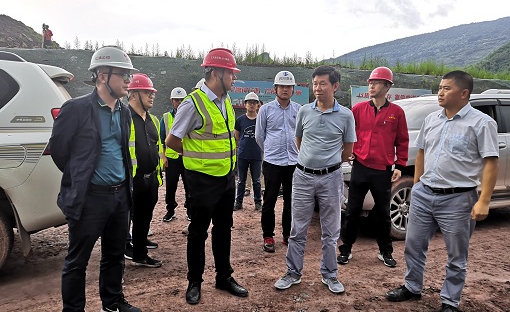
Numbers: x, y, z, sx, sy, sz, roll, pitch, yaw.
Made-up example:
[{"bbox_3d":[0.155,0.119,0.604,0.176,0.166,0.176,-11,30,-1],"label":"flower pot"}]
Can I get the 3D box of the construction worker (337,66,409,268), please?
[{"bbox_3d":[1.085,0.085,3.680,0.630,1.790,0.400,3,5,22],"label":"construction worker"}]

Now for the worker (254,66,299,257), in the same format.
[{"bbox_3d":[0.270,0.037,4.100,0.540,1.785,0.380,1,5,-2],"label":"worker"}]

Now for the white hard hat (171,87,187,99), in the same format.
[{"bbox_3d":[-1.010,-0.825,5.240,0.220,0.160,0.280,1,5,-10],"label":"white hard hat"}]

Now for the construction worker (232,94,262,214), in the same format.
[{"bbox_3d":[-0.075,-0.080,6.000,0.520,1.745,0.340,1,5,0],"label":"construction worker"}]

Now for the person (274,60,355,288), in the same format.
[{"bbox_3d":[0.477,0.165,3.130,0.600,1.725,0.420,3,5,17],"label":"person"}]

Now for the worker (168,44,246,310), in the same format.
[{"bbox_3d":[-0.325,0.131,2.900,0.460,1.800,0.550,6,7,44],"label":"worker"}]

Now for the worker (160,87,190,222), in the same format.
[{"bbox_3d":[-1.010,-0.034,5.330,0.520,1.750,0.380,1,5,-10],"label":"worker"}]

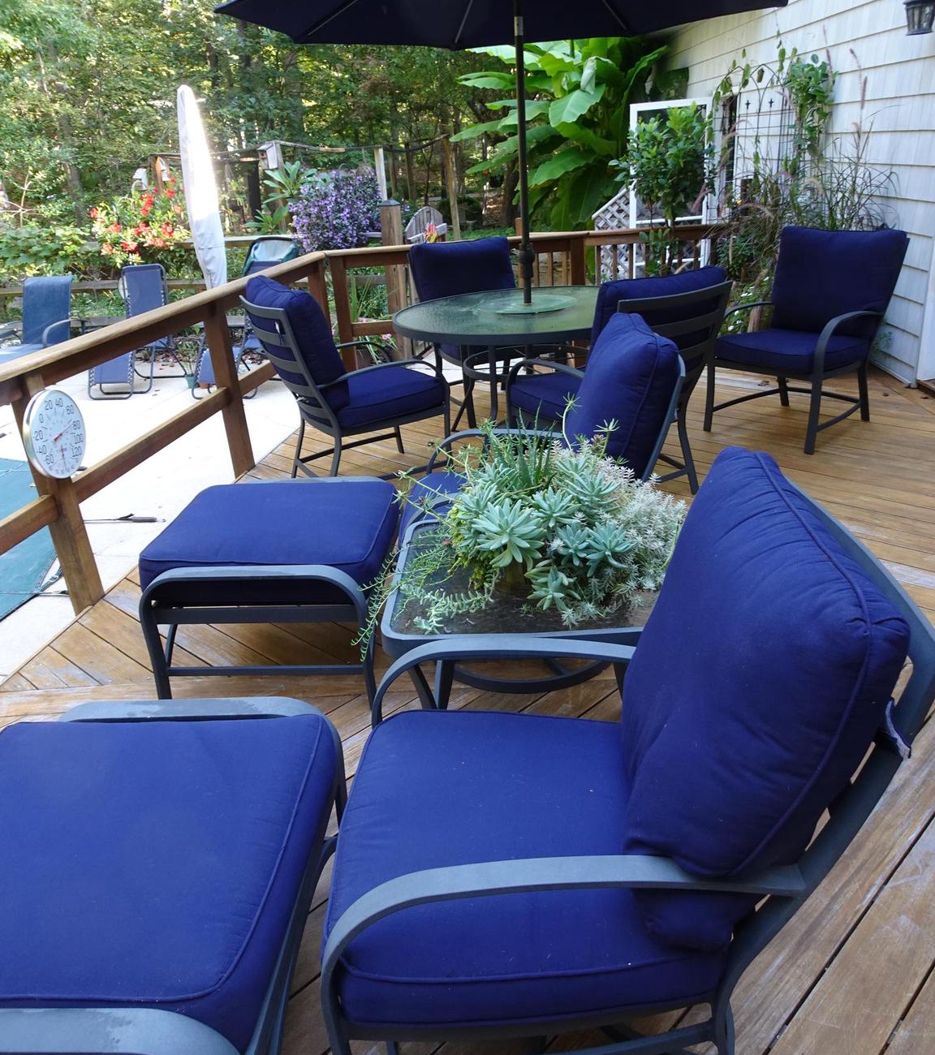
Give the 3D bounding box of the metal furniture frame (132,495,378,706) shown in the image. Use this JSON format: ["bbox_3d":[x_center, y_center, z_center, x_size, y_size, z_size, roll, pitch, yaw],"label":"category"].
[{"bbox_3d":[-0.557,0.204,2.731,0.640,0.445,0.680,-2,24,6],"label":"metal furniture frame"}]

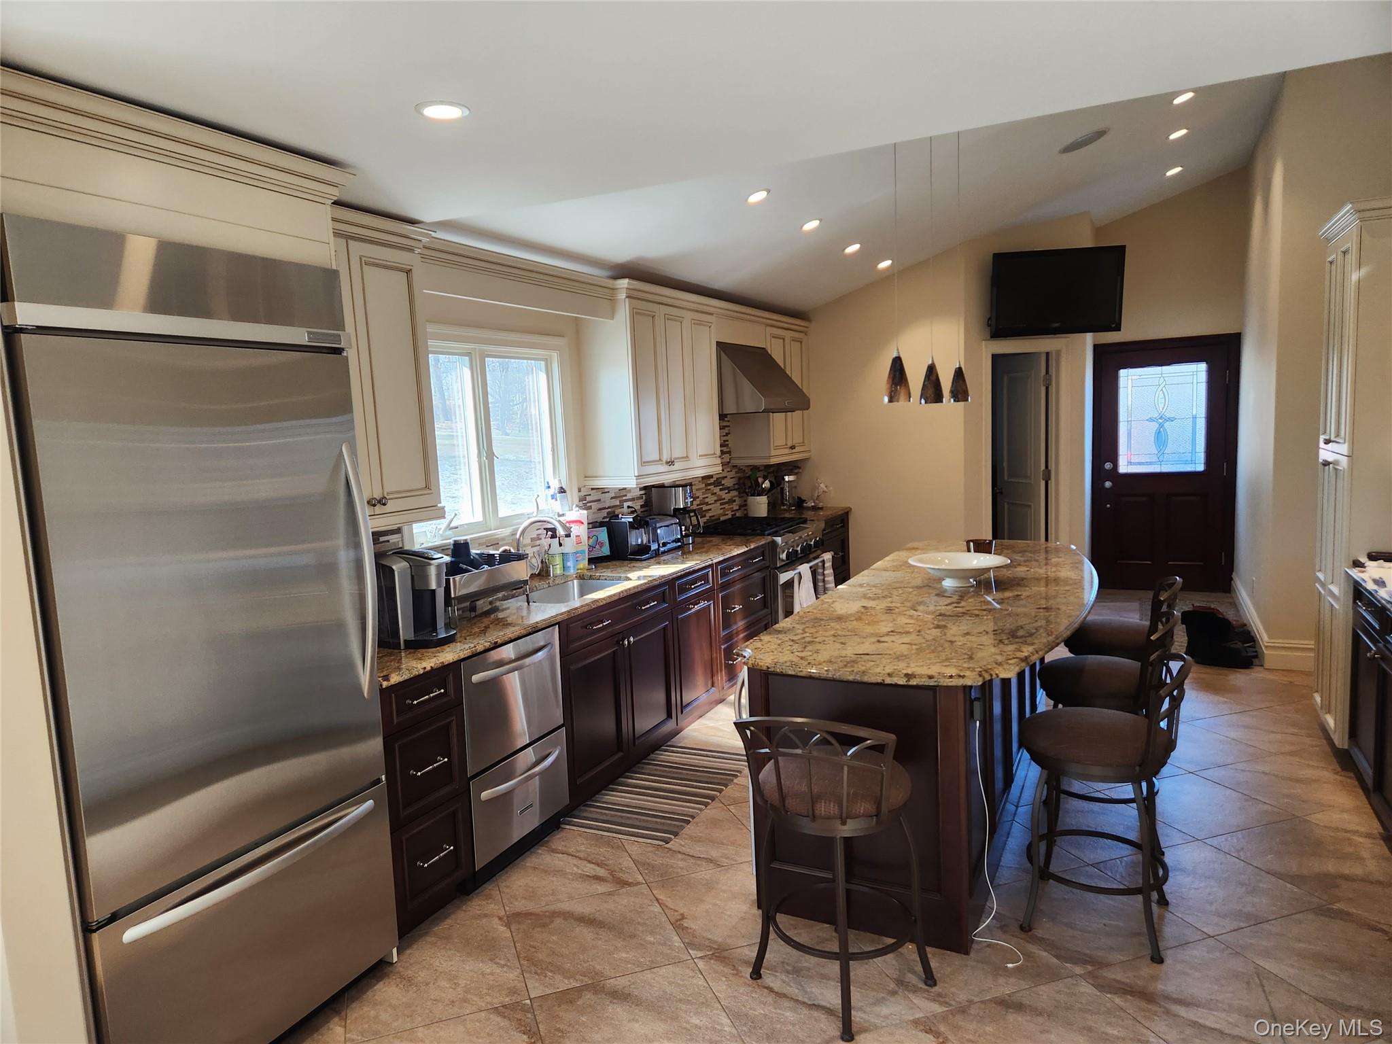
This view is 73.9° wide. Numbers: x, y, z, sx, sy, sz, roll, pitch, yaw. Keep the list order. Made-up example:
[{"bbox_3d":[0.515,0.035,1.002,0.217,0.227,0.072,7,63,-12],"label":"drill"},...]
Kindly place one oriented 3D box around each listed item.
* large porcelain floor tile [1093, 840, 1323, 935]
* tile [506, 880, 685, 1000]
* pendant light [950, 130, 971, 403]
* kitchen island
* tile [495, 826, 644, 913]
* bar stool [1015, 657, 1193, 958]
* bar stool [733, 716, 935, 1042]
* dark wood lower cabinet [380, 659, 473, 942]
[{"bbox_3d":[1.782,1.272,3.240,0.507,0.010,0.507,-5,7,-19],"label":"large porcelain floor tile"},{"bbox_3d":[-0.330,1.358,3.028,0.507,0.010,0.507,-5,7,-20],"label":"tile"},{"bbox_3d":[1.294,-1.242,4.551,0.108,1.302,0.108,1,7,25],"label":"pendant light"},{"bbox_3d":[1.240,0.732,4.208,1.057,0.887,2.890,1,7,25],"label":"kitchen island"},{"bbox_3d":[-0.503,1.313,3.506,0.507,0.010,0.507,-5,7,-20],"label":"tile"},{"bbox_3d":[1.330,0.869,3.014,0.500,0.880,0.455,1,7,25],"label":"bar stool"},{"bbox_3d":[0.413,0.941,2.714,0.475,0.880,0.515,1,7,28],"label":"bar stool"},{"bbox_3d":[-1.194,0.949,3.342,0.615,0.855,0.380,1,7,25],"label":"dark wood lower cabinet"}]

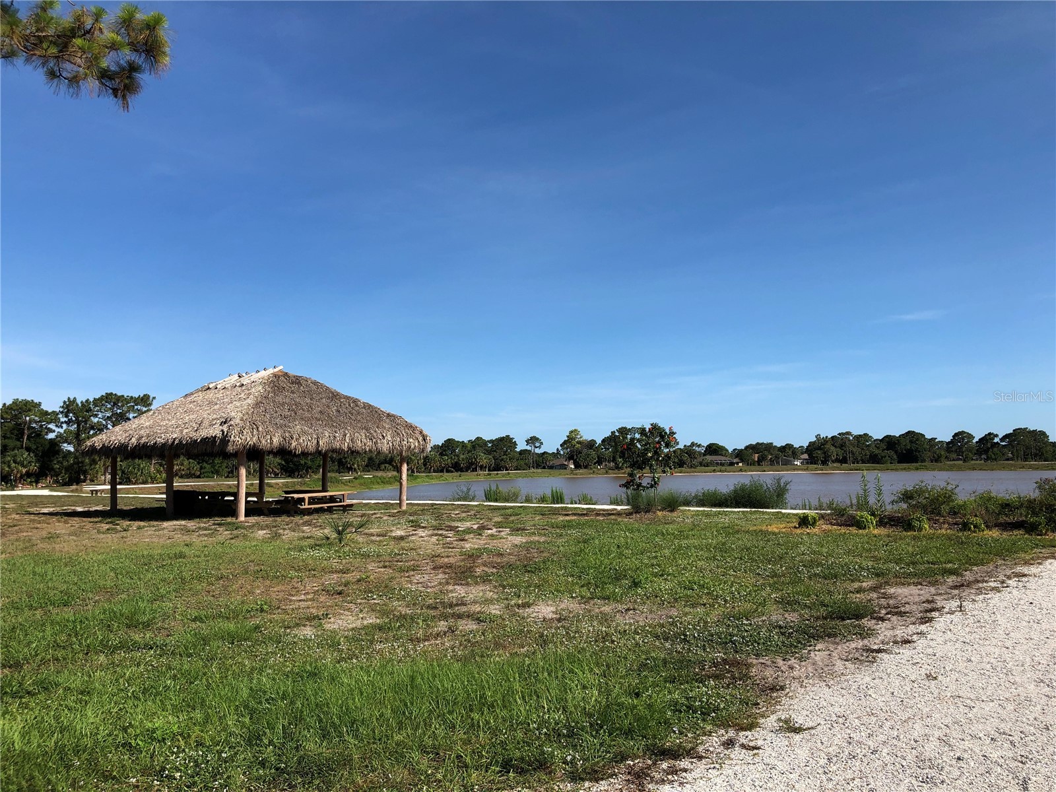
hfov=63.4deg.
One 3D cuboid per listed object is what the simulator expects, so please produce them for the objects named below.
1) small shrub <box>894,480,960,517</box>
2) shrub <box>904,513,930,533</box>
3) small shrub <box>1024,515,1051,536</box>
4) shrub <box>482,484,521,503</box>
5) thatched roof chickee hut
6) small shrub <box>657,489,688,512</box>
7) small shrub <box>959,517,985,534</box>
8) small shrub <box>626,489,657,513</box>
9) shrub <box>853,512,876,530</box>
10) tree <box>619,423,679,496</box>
[{"bbox_3d":[12.347,3.168,26.484,1.868,1.087,1.467,-2,-5,25],"label":"small shrub"},{"bbox_3d":[9.425,3.064,20.714,0.588,0.422,0.525,-2,-5,24],"label":"shrub"},{"bbox_3d":[11.801,2.986,19.805,0.565,0.440,0.504,-3,-5,30],"label":"small shrub"},{"bbox_3d":[-1.124,4.106,36.409,1.661,0.717,1.437,0,-4,-2],"label":"shrub"},{"bbox_3d":[-9.377,1.495,29.359,10.453,4.857,7.181,-4,-6,43],"label":"thatched roof chickee hut"},{"bbox_3d":[4.954,3.551,29.254,1.065,0.741,0.950,-1,-4,10],"label":"small shrub"},{"bbox_3d":[10.592,3.056,20.363,0.582,0.385,0.519,-2,-5,27],"label":"small shrub"},{"bbox_3d":[3.788,3.500,28.553,1.046,0.737,0.932,-1,-4,7],"label":"small shrub"},{"bbox_3d":[8.343,3.094,21.191,0.557,0.434,0.498,-2,-5,21],"label":"shrub"},{"bbox_3d":[4.248,2.460,30.034,2.104,3.036,1.893,-1,-4,8],"label":"tree"}]

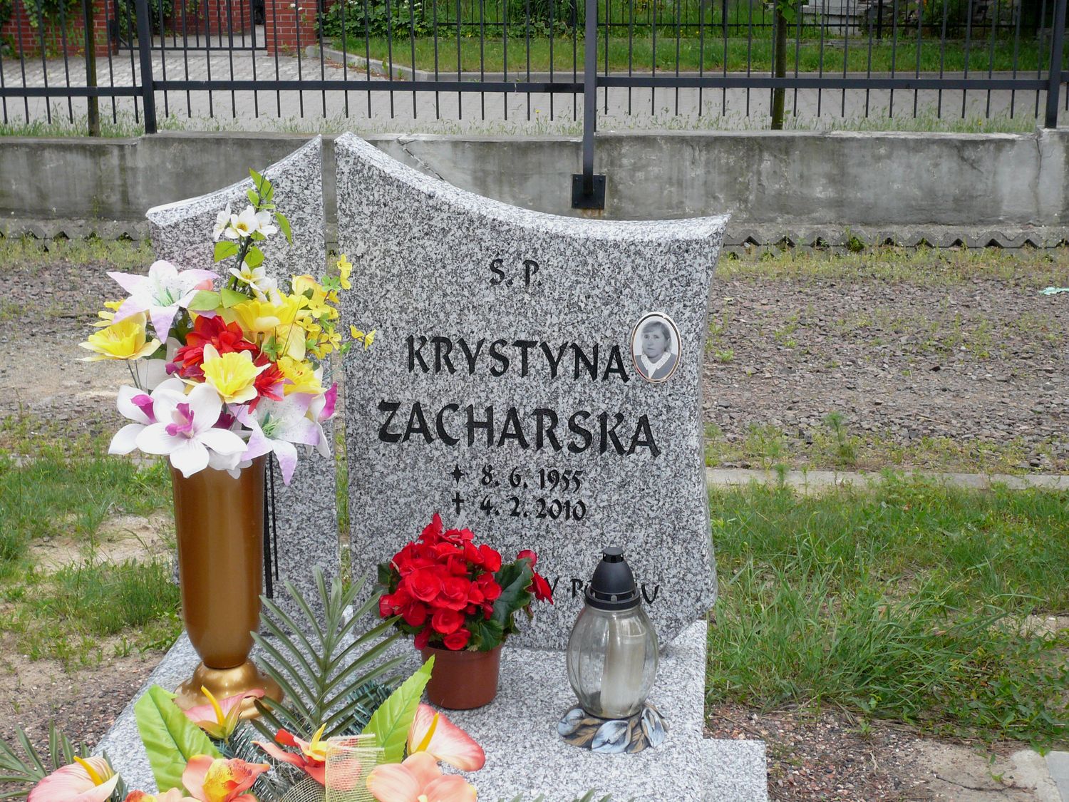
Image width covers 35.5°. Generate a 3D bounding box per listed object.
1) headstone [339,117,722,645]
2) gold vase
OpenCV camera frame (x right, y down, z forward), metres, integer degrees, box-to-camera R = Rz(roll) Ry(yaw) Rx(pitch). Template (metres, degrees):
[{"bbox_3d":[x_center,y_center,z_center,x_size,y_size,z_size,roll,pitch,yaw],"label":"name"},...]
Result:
[{"bbox_3d":[-0.001,-0.003,2.533,0.577,0.787,0.085,3,17,10],"label":"headstone"},{"bbox_3d":[-0.449,0.250,2.391,0.163,0.385,0.163,2,17,6],"label":"gold vase"}]

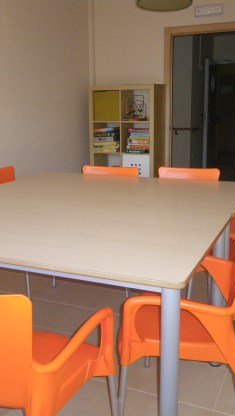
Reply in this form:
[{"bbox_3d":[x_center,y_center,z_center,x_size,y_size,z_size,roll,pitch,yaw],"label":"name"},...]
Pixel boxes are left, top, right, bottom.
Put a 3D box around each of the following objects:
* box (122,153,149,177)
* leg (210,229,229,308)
[{"bbox_3d":[0.285,-0.481,5.324,0.330,0.330,0.360,5,15,23],"label":"box"},{"bbox_3d":[0.497,0.433,2.203,0.062,0.735,0.062,5,15,23],"label":"leg"}]

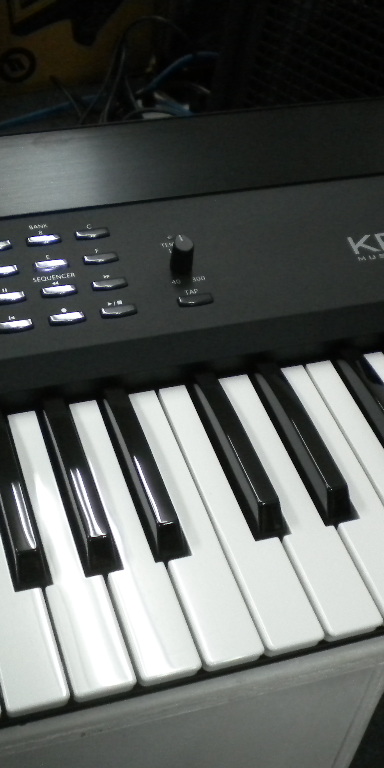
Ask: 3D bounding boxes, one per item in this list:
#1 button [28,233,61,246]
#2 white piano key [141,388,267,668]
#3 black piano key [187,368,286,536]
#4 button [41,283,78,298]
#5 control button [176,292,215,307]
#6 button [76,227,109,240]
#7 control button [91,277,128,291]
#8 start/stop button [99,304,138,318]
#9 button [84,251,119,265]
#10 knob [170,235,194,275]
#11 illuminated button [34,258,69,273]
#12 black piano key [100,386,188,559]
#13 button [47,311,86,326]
[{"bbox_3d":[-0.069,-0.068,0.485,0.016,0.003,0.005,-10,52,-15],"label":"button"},{"bbox_3d":[-0.006,0.054,0.413,0.022,0.010,0.140,-10,46,-15],"label":"white piano key"},{"bbox_3d":[0.018,0.025,0.433,0.011,0.014,0.090,-10,45,-15],"label":"black piano key"},{"bbox_3d":[-0.059,-0.041,0.461,0.015,0.003,0.005,-10,51,-15],"label":"button"},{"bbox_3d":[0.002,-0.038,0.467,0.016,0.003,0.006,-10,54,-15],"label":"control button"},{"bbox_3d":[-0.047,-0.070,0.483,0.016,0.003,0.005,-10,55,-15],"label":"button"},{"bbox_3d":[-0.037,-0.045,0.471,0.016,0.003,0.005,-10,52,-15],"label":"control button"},{"bbox_3d":[-0.032,-0.032,0.456,0.015,0.003,0.005,-10,51,-15],"label":"start/stop button"},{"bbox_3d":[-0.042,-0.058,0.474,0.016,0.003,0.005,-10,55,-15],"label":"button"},{"bbox_3d":[-0.004,-0.060,0.479,0.011,0.015,0.011,4,50,-4],"label":"knob"},{"bbox_3d":[-0.064,-0.053,0.471,0.015,0.003,0.005,-10,51,-15],"label":"illuminated button"},{"bbox_3d":[-0.020,0.032,0.417,0.011,0.013,0.087,-10,45,-15],"label":"black piano key"},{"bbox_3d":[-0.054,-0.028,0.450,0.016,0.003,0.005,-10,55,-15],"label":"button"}]

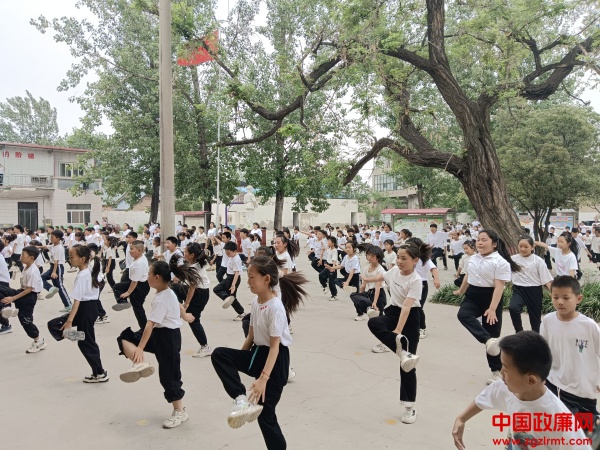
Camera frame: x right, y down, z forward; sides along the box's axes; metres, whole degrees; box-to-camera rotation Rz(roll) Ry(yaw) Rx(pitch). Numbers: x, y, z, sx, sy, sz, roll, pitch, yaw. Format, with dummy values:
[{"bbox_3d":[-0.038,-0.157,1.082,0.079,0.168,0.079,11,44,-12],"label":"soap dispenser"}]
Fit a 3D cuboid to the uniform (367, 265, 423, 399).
[{"bbox_3d":[0.710,0.810,3.350,0.420,1.010,0.380,0,0,-37],"label":"uniform"}]

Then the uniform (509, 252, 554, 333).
[{"bbox_3d":[2.419,0.827,4.750,0.330,1.020,0.410,0,0,-44],"label":"uniform"}]

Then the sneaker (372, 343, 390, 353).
[{"bbox_3d":[0.933,1.392,5.100,0.230,0.100,0.088,0,0,-30],"label":"sneaker"}]

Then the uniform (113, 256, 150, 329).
[{"bbox_3d":[-1.974,0.849,5.280,0.420,0.970,0.400,-1,2,-23],"label":"uniform"}]

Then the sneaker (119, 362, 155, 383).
[{"bbox_3d":[-1.147,1.037,3.180,0.240,0.090,0.105,-14,31,-13],"label":"sneaker"}]

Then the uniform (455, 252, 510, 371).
[{"bbox_3d":[1.690,0.806,4.150,0.400,1.100,0.430,0,0,-37],"label":"uniform"}]

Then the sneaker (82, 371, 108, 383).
[{"bbox_3d":[-1.965,1.458,4.330,0.235,0.095,0.090,0,2,-8],"label":"sneaker"}]

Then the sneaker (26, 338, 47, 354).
[{"bbox_3d":[-3.078,1.421,5.270,0.230,0.105,0.090,-16,12,-41],"label":"sneaker"}]

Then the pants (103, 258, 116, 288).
[{"bbox_3d":[-3.963,1.032,9.400,0.360,0.660,0.290,0,0,-30],"label":"pants"}]

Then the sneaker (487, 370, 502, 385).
[{"bbox_3d":[1.899,1.475,4.400,0.245,0.110,0.095,0,0,-37],"label":"sneaker"}]

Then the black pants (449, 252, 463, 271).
[{"bbox_3d":[4.327,1.026,12.500,0.330,0.540,0.340,-1,2,-37],"label":"black pants"}]

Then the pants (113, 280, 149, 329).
[{"bbox_3d":[-1.974,1.002,5.280,0.420,0.670,0.360,-1,2,-23],"label":"pants"}]

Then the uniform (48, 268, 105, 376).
[{"bbox_3d":[-2.049,0.898,4.150,0.480,1.000,0.360,0,0,-30],"label":"uniform"}]

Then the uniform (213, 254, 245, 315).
[{"bbox_3d":[-1.087,0.904,6.850,0.460,0.930,0.360,0,0,-30],"label":"uniform"}]

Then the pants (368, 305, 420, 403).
[{"bbox_3d":[0.765,1.035,3.600,0.420,0.770,0.380,0,0,-35],"label":"pants"}]

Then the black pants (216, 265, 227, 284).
[{"bbox_3d":[-1.409,1.004,8.300,0.360,0.630,0.290,0,0,-30],"label":"black pants"}]

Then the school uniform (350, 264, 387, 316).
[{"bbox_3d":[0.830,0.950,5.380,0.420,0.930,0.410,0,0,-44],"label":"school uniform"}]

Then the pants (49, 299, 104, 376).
[{"bbox_3d":[-2.160,1.110,4.380,0.500,0.720,0.380,0,0,-28],"label":"pants"}]

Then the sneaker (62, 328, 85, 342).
[{"bbox_3d":[-2.120,1.018,4.220,0.220,0.090,0.100,11,12,-41],"label":"sneaker"}]

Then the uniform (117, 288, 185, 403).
[{"bbox_3d":[-1.134,0.914,3.420,0.470,0.870,0.400,-1,2,-23],"label":"uniform"}]

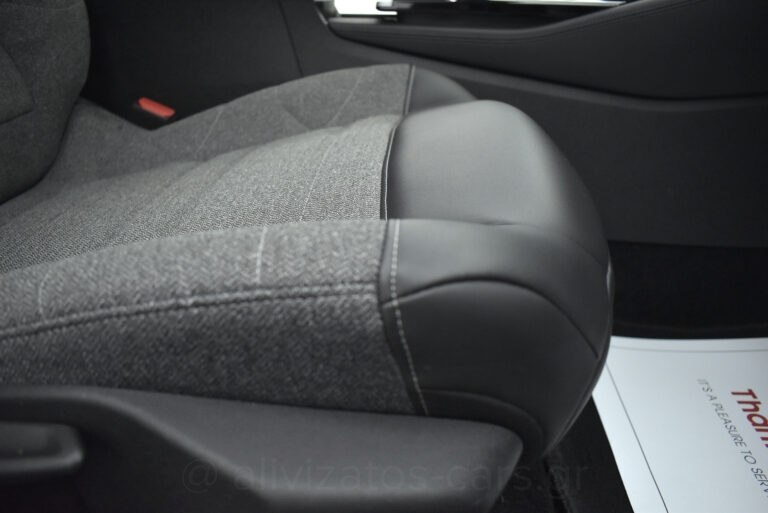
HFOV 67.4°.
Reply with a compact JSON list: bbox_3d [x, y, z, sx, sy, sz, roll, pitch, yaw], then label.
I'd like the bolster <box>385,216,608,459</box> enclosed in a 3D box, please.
[{"bbox_3d":[0.067,0.052,0.325,0.145,0.140,0.110,2,28,4],"label":"bolster"}]

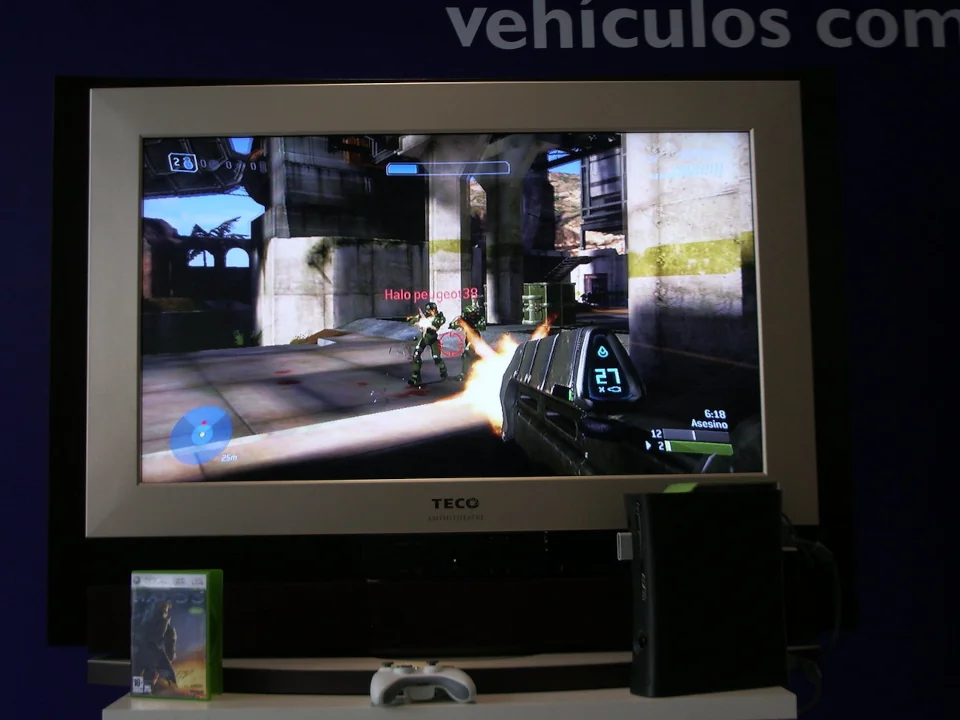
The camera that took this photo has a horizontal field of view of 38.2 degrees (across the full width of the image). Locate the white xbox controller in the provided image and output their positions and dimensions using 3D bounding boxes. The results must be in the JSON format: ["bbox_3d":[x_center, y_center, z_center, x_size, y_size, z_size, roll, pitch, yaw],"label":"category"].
[{"bbox_3d":[-0.086,0.474,2.050,0.153,0.058,0.105,0,-6,-9],"label":"white xbox controller"}]

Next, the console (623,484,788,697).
[{"bbox_3d":[0.346,0.351,2.146,0.258,0.309,0.083,2,-6,-30],"label":"console"}]

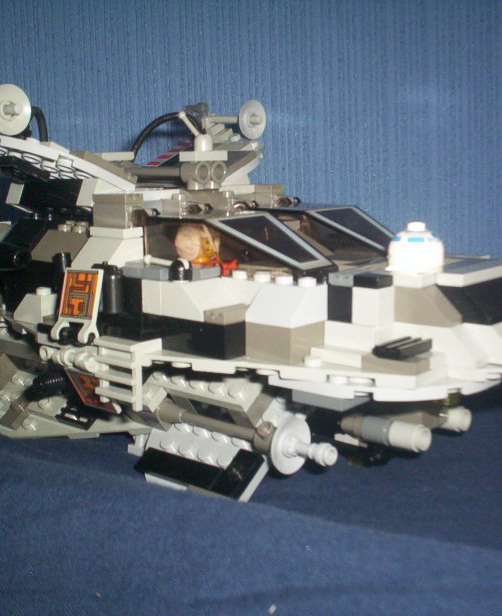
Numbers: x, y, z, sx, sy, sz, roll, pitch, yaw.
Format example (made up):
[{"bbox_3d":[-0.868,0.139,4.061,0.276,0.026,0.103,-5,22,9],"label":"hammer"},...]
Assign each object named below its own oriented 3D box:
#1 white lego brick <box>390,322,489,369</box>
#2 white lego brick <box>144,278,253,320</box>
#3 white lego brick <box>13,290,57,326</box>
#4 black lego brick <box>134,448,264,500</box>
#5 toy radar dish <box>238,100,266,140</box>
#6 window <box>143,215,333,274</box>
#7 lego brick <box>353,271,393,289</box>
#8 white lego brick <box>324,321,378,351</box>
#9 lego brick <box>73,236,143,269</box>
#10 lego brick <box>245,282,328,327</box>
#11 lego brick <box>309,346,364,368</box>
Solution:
[{"bbox_3d":[0.050,0.009,0.237,0.024,0.010,0.008,7,13,39],"label":"white lego brick"},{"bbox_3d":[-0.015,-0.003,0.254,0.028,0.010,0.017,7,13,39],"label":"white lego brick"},{"bbox_3d":[-0.078,-0.001,0.328,0.016,0.010,0.008,7,13,39],"label":"white lego brick"},{"bbox_3d":[-0.016,0.047,0.270,0.040,0.003,0.016,7,40,39],"label":"black lego brick"},{"bbox_3d":[0.001,-0.077,0.367,0.005,0.016,0.016,7,13,39],"label":"toy radar dish"},{"bbox_3d":[-0.002,-0.019,0.271,0.056,0.016,0.032,7,13,39],"label":"window"},{"bbox_3d":[0.033,-0.007,0.238,0.008,0.003,0.008,7,12,39],"label":"lego brick"},{"bbox_3d":[0.029,0.008,0.244,0.016,0.010,0.008,7,12,39],"label":"white lego brick"},{"bbox_3d":[-0.046,-0.018,0.287,0.016,0.010,0.016,7,12,39],"label":"lego brick"},{"bbox_3d":[0.010,-0.001,0.243,0.016,0.010,0.016,7,12,39],"label":"lego brick"},{"bbox_3d":[0.025,0.012,0.238,0.016,0.003,0.008,7,13,39],"label":"lego brick"}]

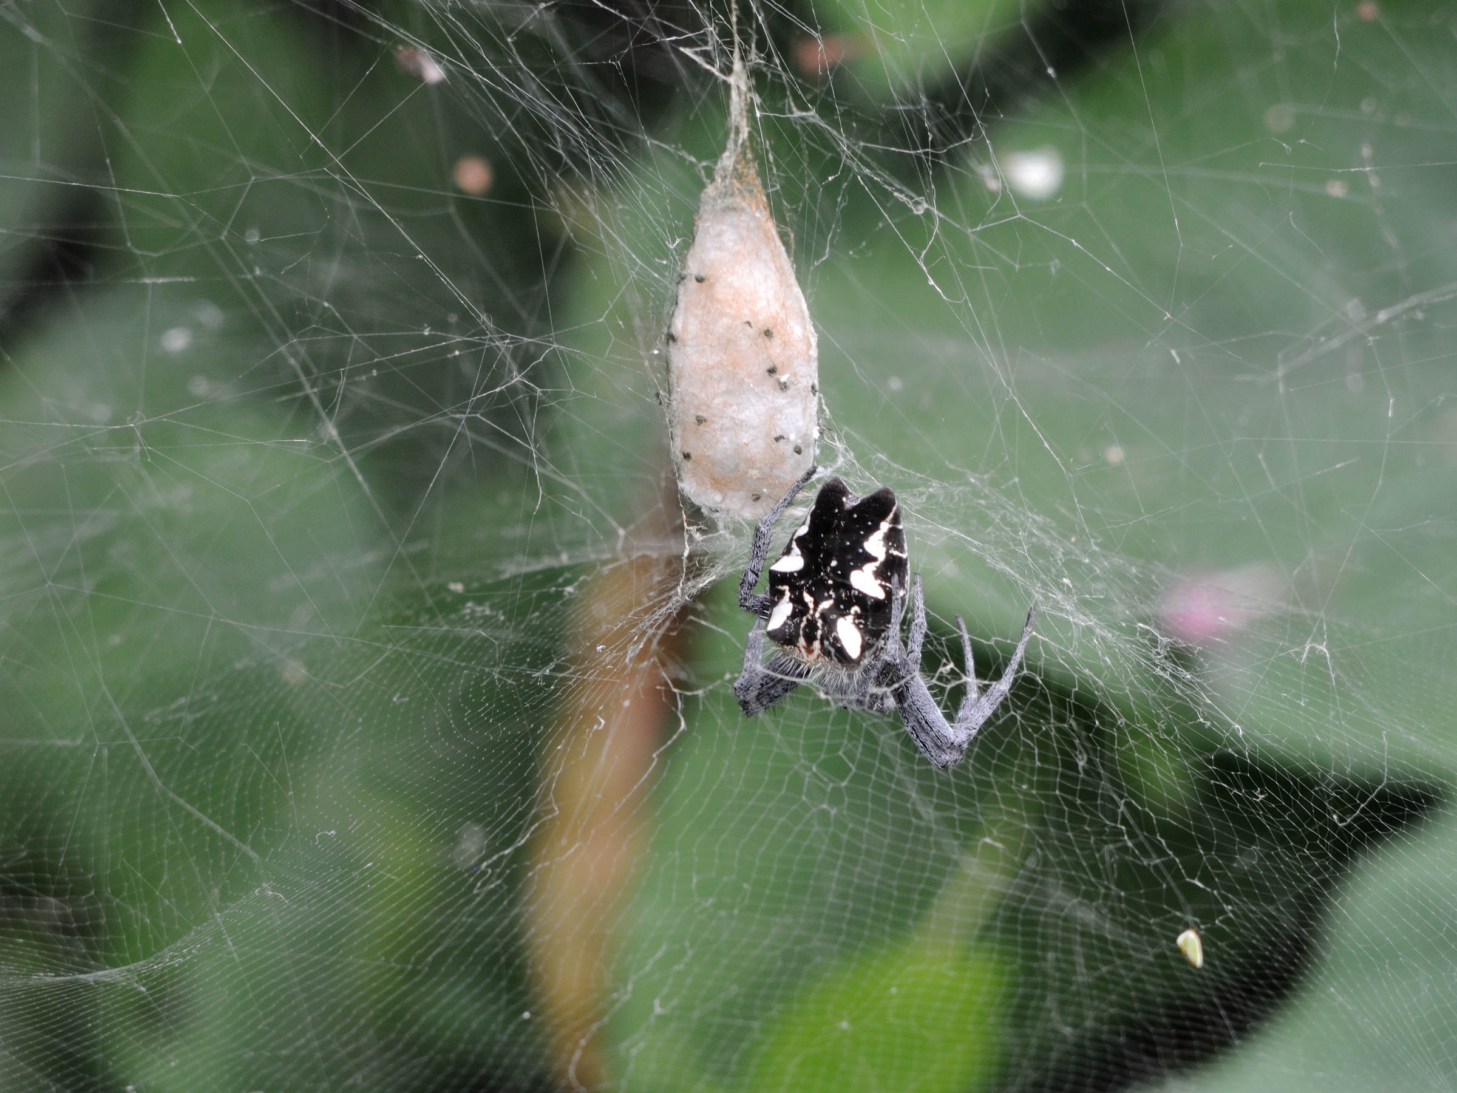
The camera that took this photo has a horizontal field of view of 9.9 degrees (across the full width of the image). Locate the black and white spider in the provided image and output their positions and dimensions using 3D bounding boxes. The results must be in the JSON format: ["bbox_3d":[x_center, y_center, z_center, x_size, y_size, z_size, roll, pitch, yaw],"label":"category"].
[{"bbox_3d":[0.009,0.004,0.480,0.017,0.017,0.010,8,16,12],"label":"black and white spider"}]

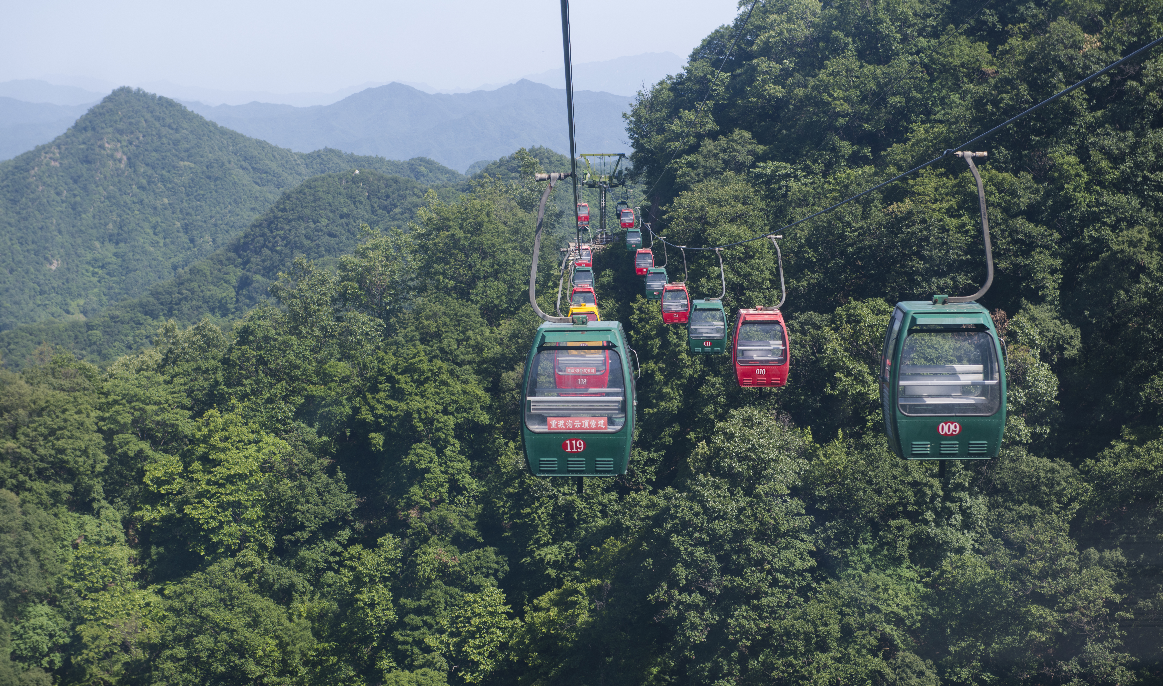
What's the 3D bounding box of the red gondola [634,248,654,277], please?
[{"bbox_3d":[4.547,-5.854,164.000,1.380,1.850,1.600,0,5,0],"label":"red gondola"}]

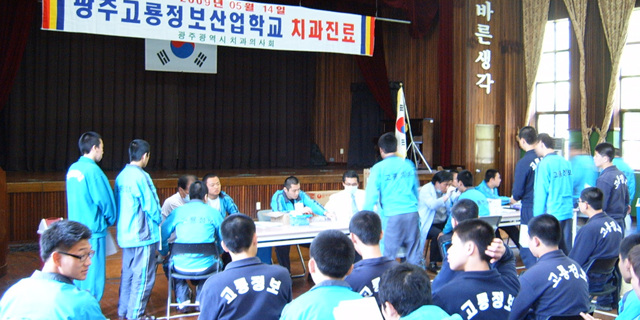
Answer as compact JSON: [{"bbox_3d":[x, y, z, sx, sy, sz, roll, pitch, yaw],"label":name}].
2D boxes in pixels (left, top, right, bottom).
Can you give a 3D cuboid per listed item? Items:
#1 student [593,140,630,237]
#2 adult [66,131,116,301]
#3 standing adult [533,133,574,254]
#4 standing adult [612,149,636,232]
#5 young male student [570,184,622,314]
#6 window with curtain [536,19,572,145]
[{"bbox_3d":[3.121,0.638,7.300,0.480,1.670,0.340,-2,3,-38],"label":"student"},{"bbox_3d":[-2.154,0.620,6.450,0.360,1.770,0.500,-2,3,-44],"label":"adult"},{"bbox_3d":[2.600,0.598,7.650,0.520,1.780,0.380,-1,2,-36],"label":"standing adult"},{"bbox_3d":[4.085,0.620,9.300,0.500,1.640,0.370,-1,2,-27],"label":"standing adult"},{"bbox_3d":[2.468,0.871,6.150,0.520,1.290,0.750,-1,2,-30],"label":"young male student"},{"bbox_3d":[5.189,-1.554,15.300,0.150,3.200,0.950,-1,2,-38],"label":"window with curtain"}]

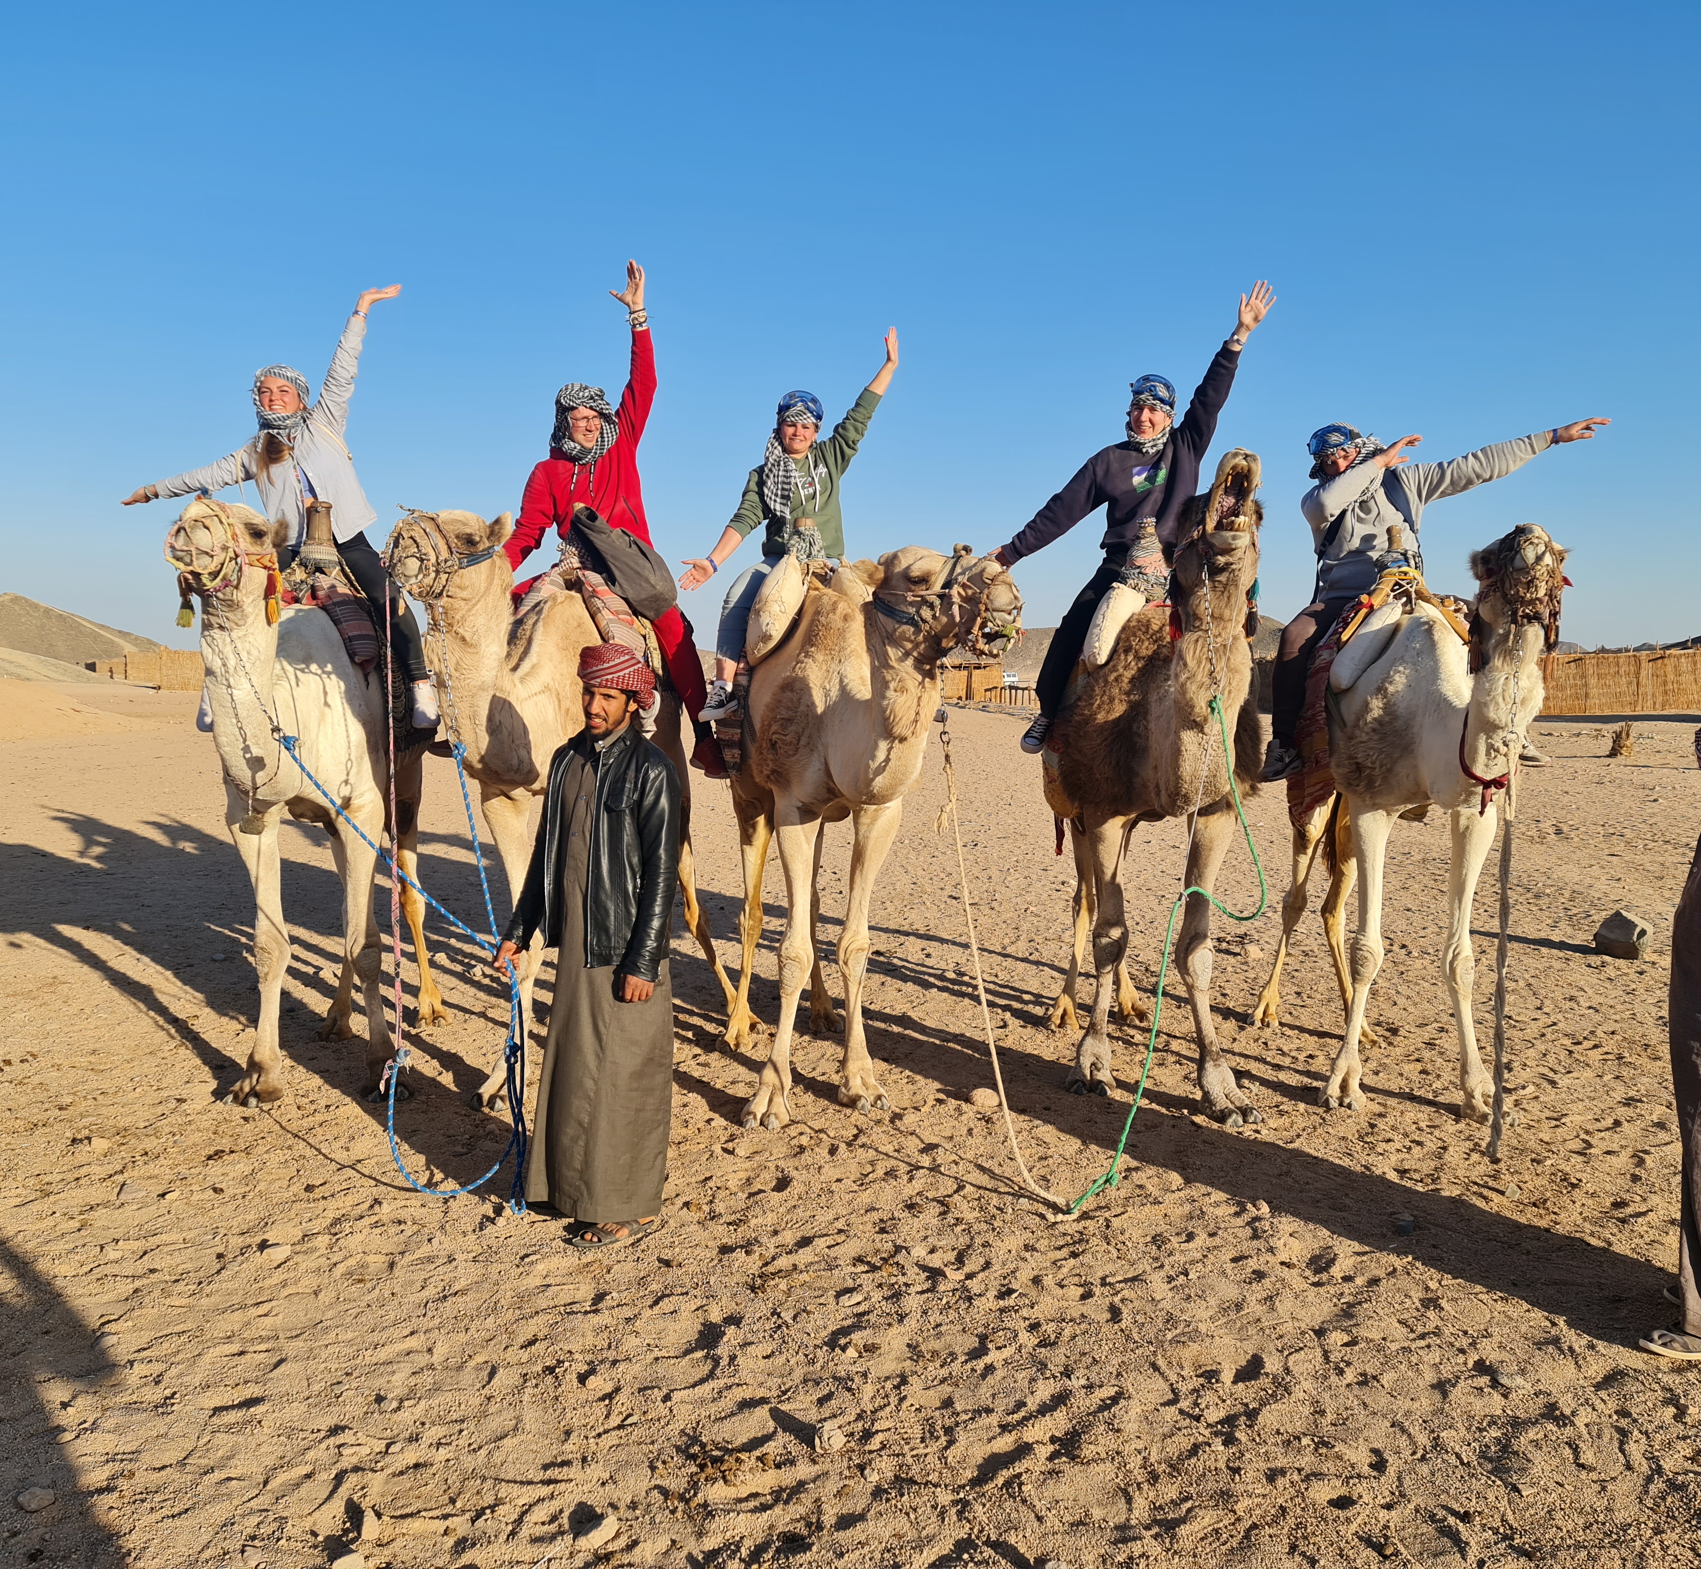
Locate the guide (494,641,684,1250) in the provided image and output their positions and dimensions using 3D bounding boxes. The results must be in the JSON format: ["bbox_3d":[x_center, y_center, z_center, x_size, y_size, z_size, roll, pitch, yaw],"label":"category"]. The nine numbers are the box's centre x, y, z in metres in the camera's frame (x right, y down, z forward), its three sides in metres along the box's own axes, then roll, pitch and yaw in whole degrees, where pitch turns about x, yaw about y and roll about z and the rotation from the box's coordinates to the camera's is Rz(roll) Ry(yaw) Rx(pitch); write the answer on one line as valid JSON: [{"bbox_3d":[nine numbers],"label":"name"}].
[{"bbox_3d":[-0.730,0.452,4.420,0.580,1.750,0.450,3,5,30],"label":"guide"}]

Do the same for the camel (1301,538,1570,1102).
[{"bbox_3d":[2.190,0.129,6.060,0.780,2.130,2.300,0,5,-6],"label":"camel"}]

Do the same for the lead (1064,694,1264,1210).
[{"bbox_3d":[1.060,0.502,5.070,0.300,1.600,1.050,4,6,41],"label":"lead"}]

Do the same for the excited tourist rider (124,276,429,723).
[{"bbox_3d":[-2.400,-1.163,6.347,1.330,1.860,0.800,0,5,-2],"label":"excited tourist rider"}]

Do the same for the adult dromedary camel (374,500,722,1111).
[{"bbox_3d":[-1.080,0.072,6.422,0.800,2.270,2.250,1,4,17],"label":"adult dromedary camel"}]

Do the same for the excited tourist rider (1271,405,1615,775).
[{"bbox_3d":[2.380,-0.771,6.208,1.360,1.500,0.800,1,5,7],"label":"excited tourist rider"}]

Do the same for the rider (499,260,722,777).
[{"bbox_3d":[-1.010,-1.114,6.336,0.930,2.160,0.750,0,4,5],"label":"rider"}]

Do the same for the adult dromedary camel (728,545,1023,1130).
[{"bbox_3d":[-0.020,0.116,6.375,0.980,2.180,2.250,-1,4,-12],"label":"adult dromedary camel"}]

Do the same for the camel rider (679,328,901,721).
[{"bbox_3d":[-0.250,-1.071,6.158,0.920,1.650,0.720,0,4,-6],"label":"camel rider"}]

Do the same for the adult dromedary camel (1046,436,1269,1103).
[{"bbox_3d":[1.210,-0.021,6.118,0.830,2.420,2.200,0,5,-3],"label":"adult dromedary camel"}]

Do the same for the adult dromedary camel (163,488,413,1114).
[{"bbox_3d":[-2.140,0.041,6.440,0.760,2.320,2.250,0,4,-3],"label":"adult dromedary camel"}]

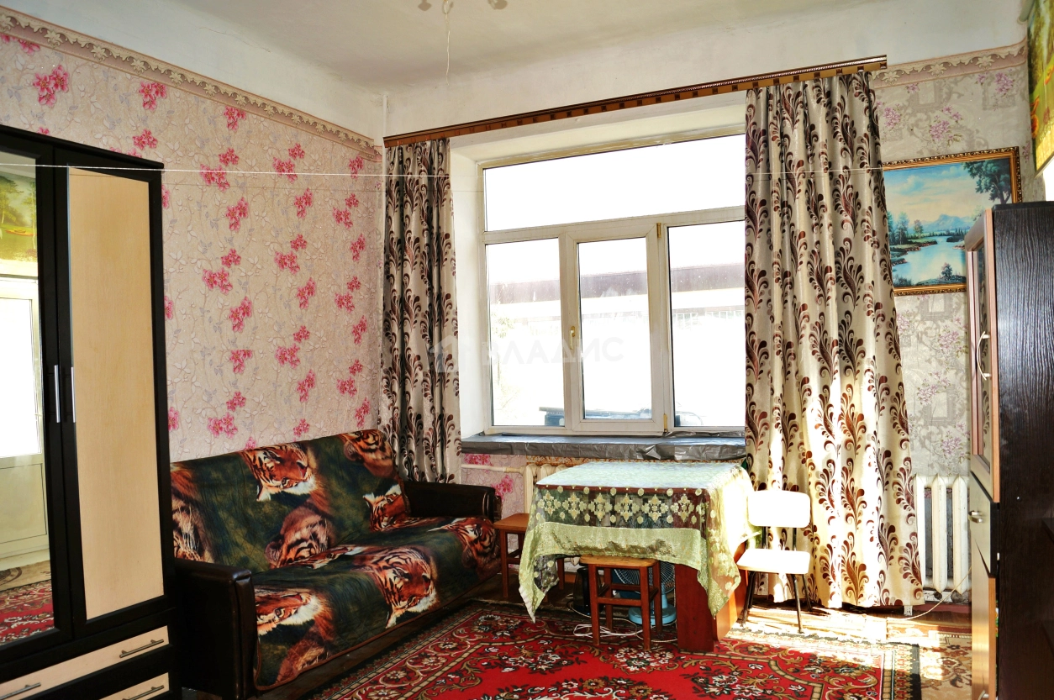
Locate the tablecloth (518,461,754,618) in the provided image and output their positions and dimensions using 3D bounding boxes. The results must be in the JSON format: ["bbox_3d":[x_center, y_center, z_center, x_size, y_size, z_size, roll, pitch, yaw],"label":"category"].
[{"bbox_3d":[0.606,0.968,4.114,1.040,0.640,0.840,-2,1,24],"label":"tablecloth"}]

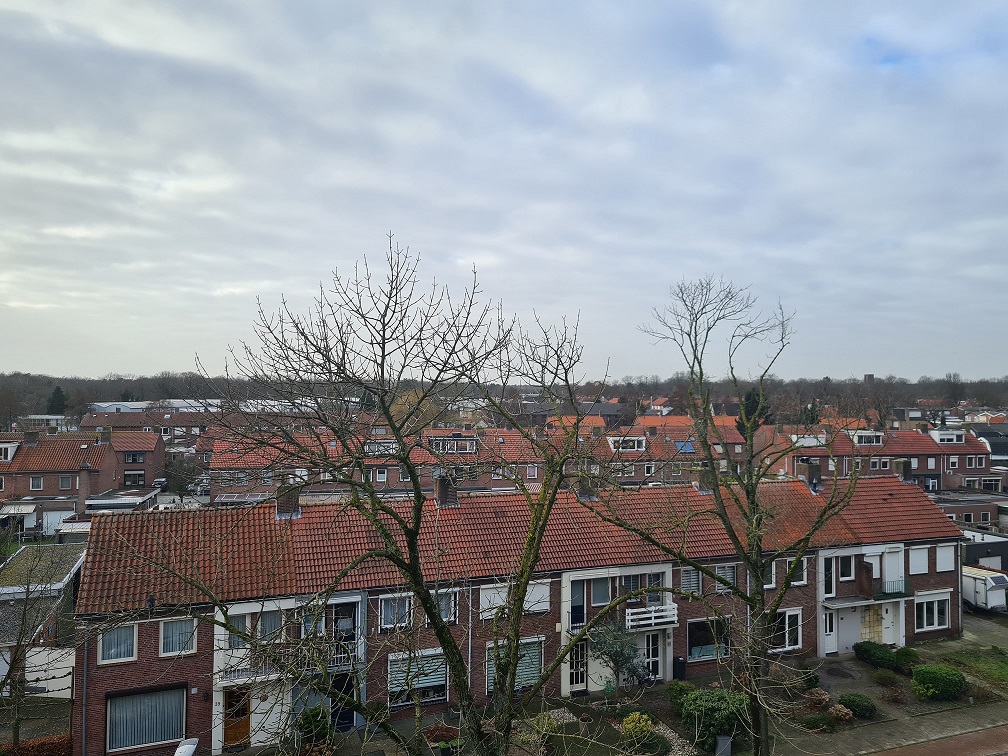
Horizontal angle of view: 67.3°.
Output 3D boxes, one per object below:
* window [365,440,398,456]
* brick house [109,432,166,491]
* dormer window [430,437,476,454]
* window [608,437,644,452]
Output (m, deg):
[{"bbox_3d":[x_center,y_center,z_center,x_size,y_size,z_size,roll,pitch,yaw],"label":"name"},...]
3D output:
[{"bbox_3d":[-13.340,7.633,83.348,3.725,1.628,2.138,1,-1,-15],"label":"window"},{"bbox_3d":[-51.741,11.443,107.086,5.800,7.600,8.000,1,-1,-13],"label":"brick house"},{"bbox_3d":[-5.670,7.558,85.636,5.056,1.783,2.351,1,-1,-15],"label":"dormer window"},{"bbox_3d":[14.563,7.932,90.818,4.325,1.762,2.323,1,-1,-15],"label":"window"}]

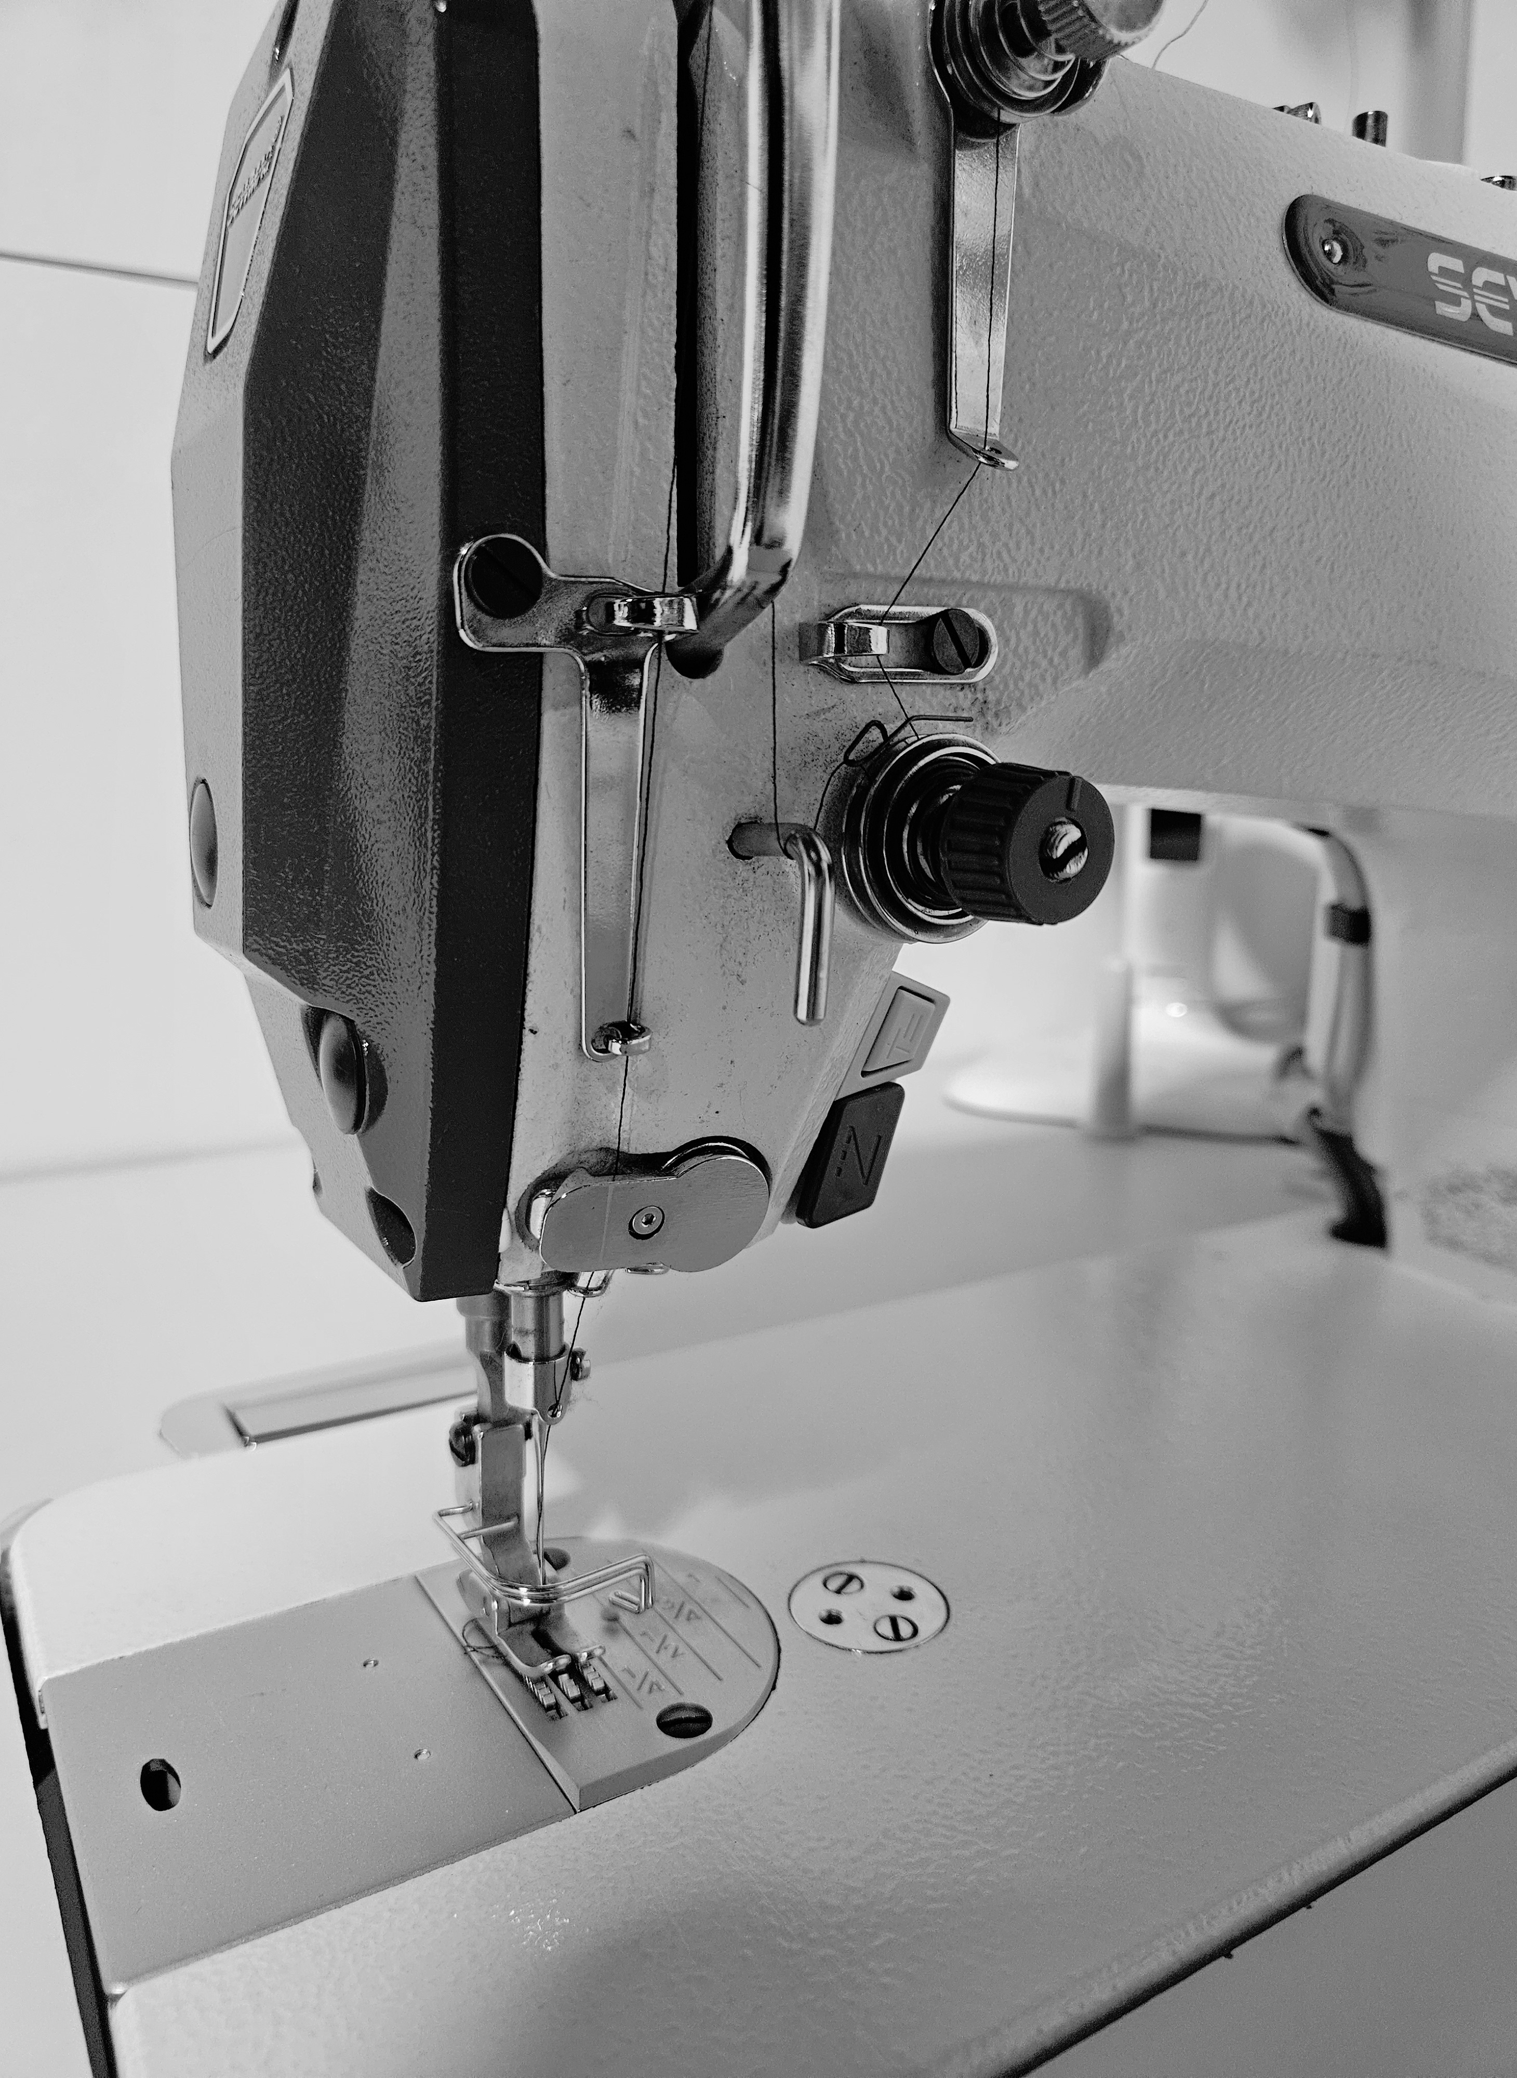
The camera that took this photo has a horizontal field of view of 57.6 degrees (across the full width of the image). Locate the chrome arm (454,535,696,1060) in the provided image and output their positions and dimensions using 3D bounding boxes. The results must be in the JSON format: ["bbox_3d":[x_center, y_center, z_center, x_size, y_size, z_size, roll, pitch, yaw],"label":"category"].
[{"bbox_3d":[-0.022,-0.027,0.167,0.028,0.063,0.009,-4,12,-32],"label":"chrome arm"}]

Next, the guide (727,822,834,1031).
[{"bbox_3d":[0.003,-0.015,0.180,0.004,0.025,0.021,-4,12,-32],"label":"guide"}]

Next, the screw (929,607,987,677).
[{"bbox_3d":[0.027,-0.056,0.197,0.009,0.009,0.004,-4,12,-32],"label":"screw"}]

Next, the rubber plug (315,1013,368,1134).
[{"bbox_3d":[-0.053,0.005,0.179,0.004,0.016,0.016,-4,12,-32],"label":"rubber plug"}]

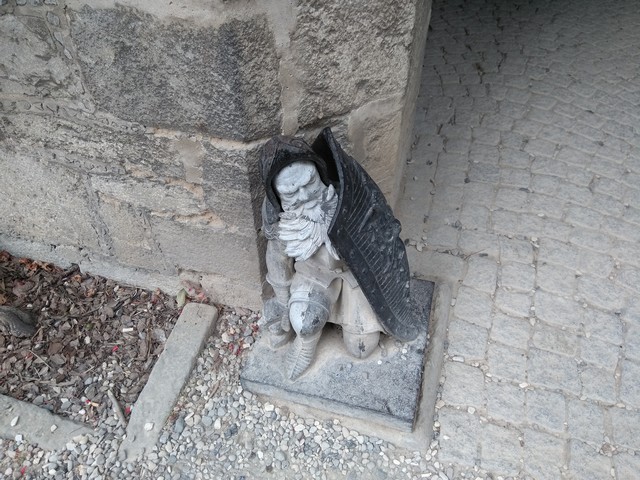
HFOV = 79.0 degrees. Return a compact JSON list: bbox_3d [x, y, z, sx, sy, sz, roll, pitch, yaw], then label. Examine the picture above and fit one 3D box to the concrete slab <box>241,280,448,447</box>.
[{"bbox_3d":[0.091,0.277,1.119,0.465,0.090,0.455,12,47,11],"label":"concrete slab"}]

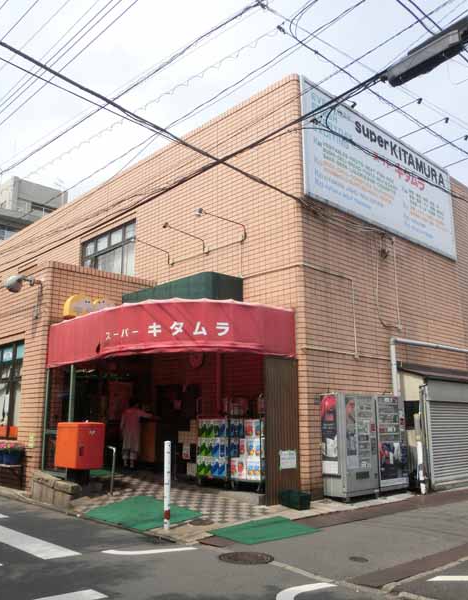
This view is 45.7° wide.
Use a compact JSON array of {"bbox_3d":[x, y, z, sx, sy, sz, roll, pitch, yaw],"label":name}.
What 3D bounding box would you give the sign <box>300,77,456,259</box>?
[{"bbox_3d":[3.655,-2.804,13.151,6.220,2.600,0.180,11,-17,-42],"label":"sign"}]

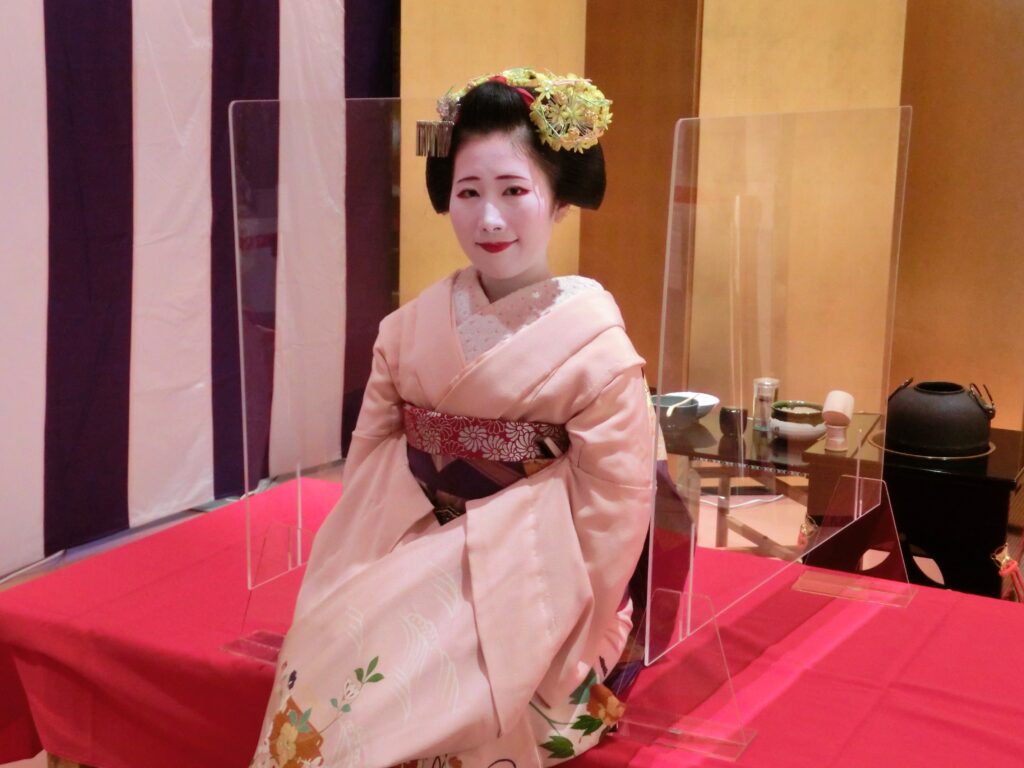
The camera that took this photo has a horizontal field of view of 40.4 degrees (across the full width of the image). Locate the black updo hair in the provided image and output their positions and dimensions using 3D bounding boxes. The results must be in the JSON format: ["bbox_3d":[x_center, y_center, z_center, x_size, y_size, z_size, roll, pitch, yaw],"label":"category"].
[{"bbox_3d":[0.005,-0.332,1.950,0.250,0.195,0.250,4,13,16],"label":"black updo hair"}]

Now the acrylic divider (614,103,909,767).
[{"bbox_3d":[0.418,0.013,2.078,0.196,0.824,0.843,9,15,34],"label":"acrylic divider"}]

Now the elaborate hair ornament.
[{"bbox_3d":[0.002,-0.379,1.940,0.255,0.125,0.170,4,13,16],"label":"elaborate hair ornament"}]

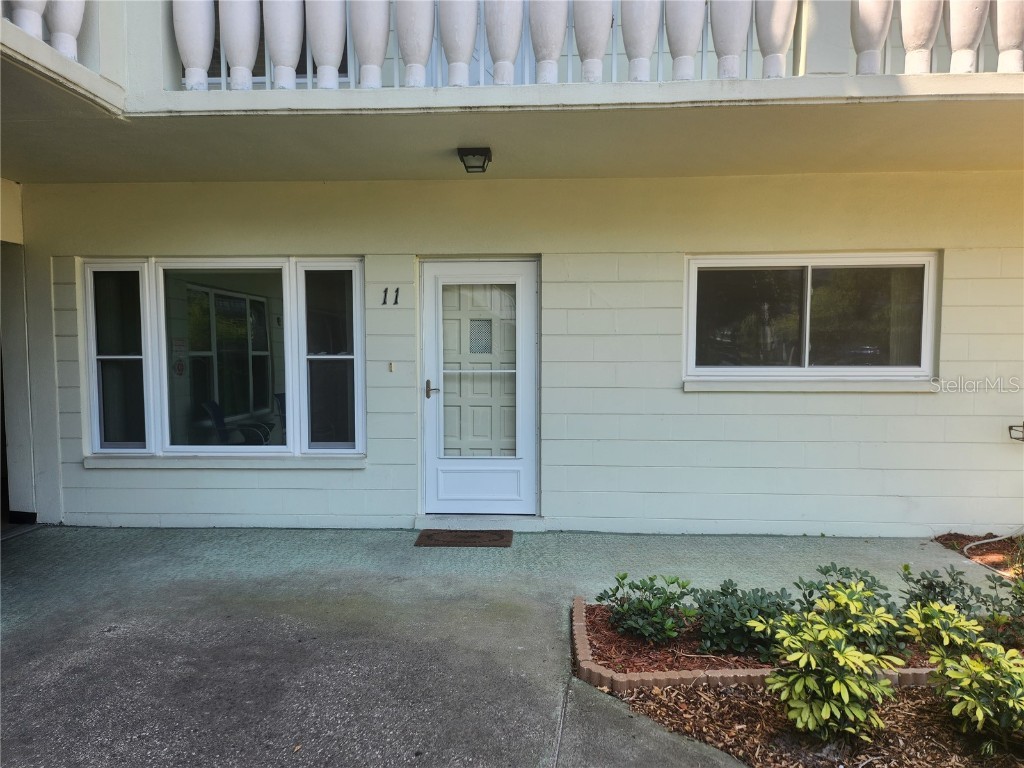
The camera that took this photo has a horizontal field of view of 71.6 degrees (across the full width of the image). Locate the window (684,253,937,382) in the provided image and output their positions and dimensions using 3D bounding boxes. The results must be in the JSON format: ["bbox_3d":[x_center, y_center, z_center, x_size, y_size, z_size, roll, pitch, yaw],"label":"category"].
[{"bbox_3d":[2.268,-0.512,5.456,1.867,0.967,0.110,0,4,3],"label":"window"}]

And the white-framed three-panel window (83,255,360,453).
[{"bbox_3d":[-2.298,-0.213,5.715,2.264,1.566,0.110,0,4,3],"label":"white-framed three-panel window"}]

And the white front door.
[{"bbox_3d":[-0.254,0.039,5.613,0.925,2.006,0.090,0,4,3],"label":"white front door"}]

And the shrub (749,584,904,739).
[{"bbox_3d":[1.201,1.053,2.711,0.560,0.560,0.520,0,4,3],"label":"shrub"}]

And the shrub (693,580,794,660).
[{"bbox_3d":[1.081,1.077,3.301,0.480,0.340,0.440,0,4,3],"label":"shrub"}]

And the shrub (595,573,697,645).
[{"bbox_3d":[0.646,1.074,3.434,0.470,0.330,0.430,0,4,3],"label":"shrub"}]

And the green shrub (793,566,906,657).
[{"bbox_3d":[1.584,1.050,3.323,0.520,0.390,0.460,0,4,3],"label":"green shrub"}]

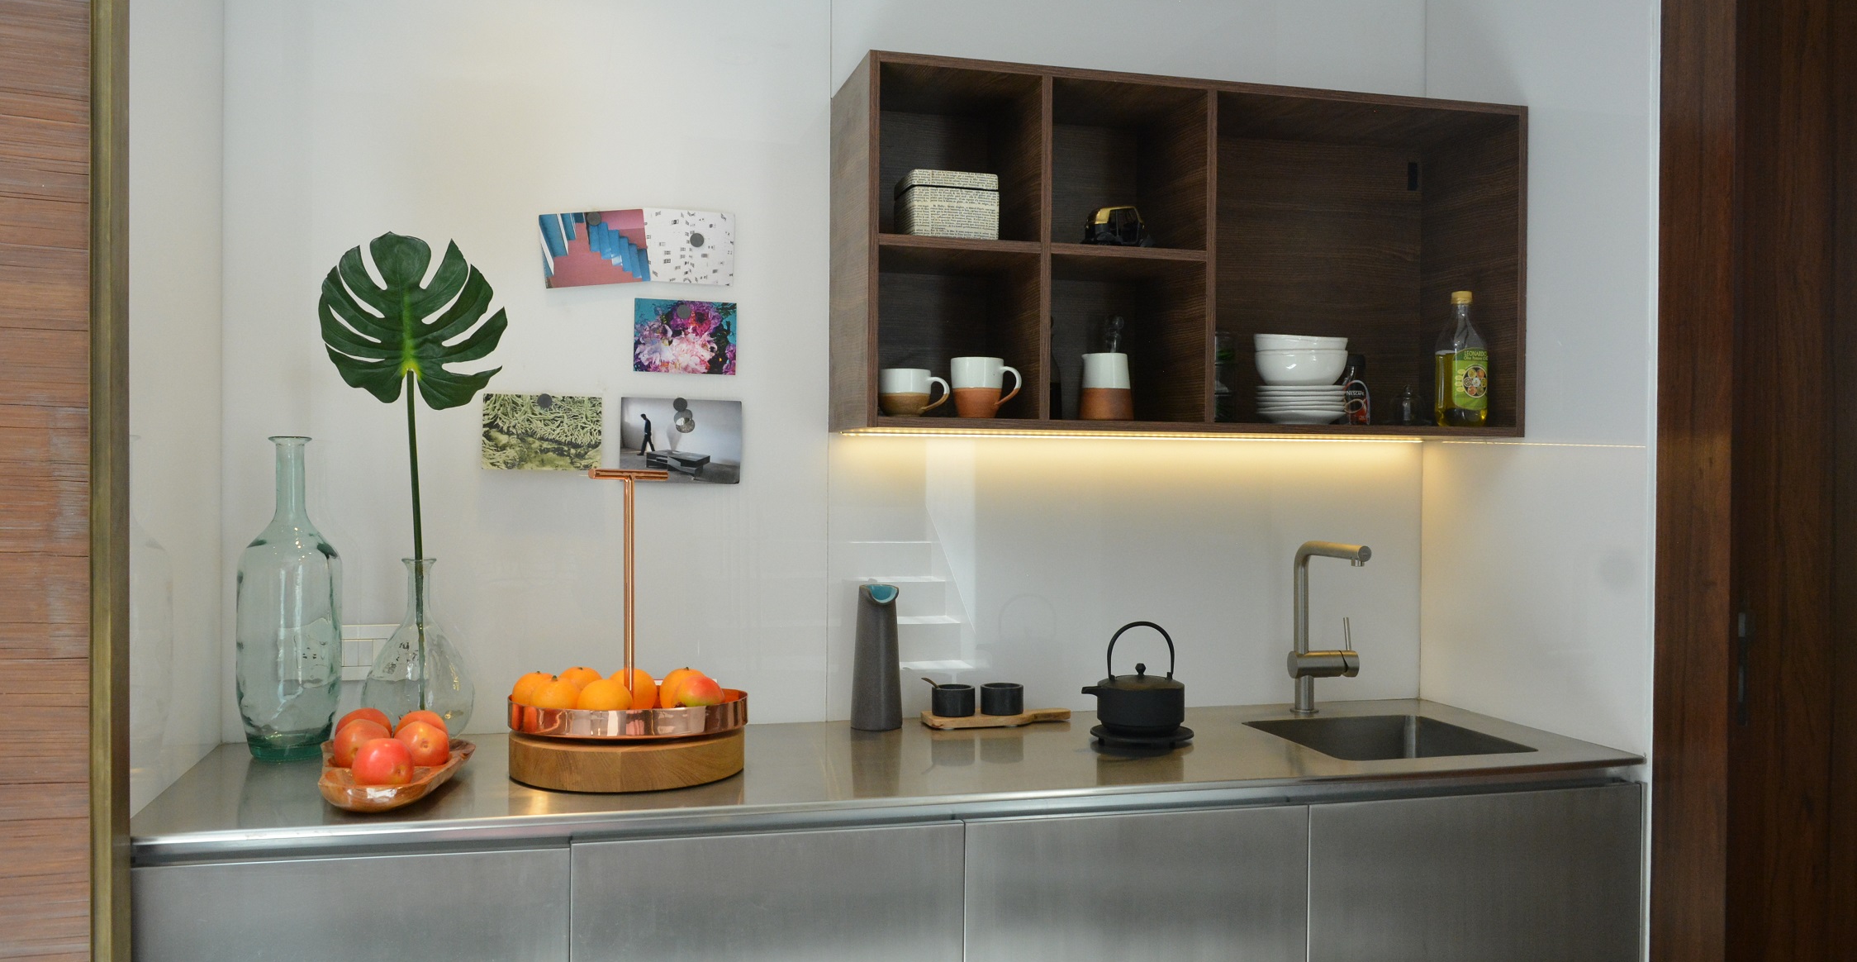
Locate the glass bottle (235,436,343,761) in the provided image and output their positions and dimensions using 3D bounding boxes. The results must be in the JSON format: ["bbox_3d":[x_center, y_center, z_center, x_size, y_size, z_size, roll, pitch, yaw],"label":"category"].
[{"bbox_3d":[-0.995,0.180,2.176,0.152,0.497,0.152,0,0,-15],"label":"glass bottle"}]

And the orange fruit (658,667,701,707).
[{"bbox_3d":[-0.374,0.323,2.122,0.074,0.072,0.074,0,0,-15],"label":"orange fruit"}]

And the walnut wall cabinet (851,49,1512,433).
[{"bbox_3d":[0.445,-0.377,2.499,1.196,0.590,0.340,0,0,-15],"label":"walnut wall cabinet"}]

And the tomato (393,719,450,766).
[{"bbox_3d":[-0.734,0.378,2.019,0.081,0.072,0.081,0,0,-15],"label":"tomato"}]

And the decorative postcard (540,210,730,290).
[{"bbox_3d":[-0.504,-0.401,2.421,0.333,0.142,0.012,0,0,-15],"label":"decorative postcard"}]

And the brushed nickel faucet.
[{"bbox_3d":[0.787,0.278,2.583,0.152,0.327,0.245,0,0,-15],"label":"brushed nickel faucet"}]

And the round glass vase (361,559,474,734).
[{"bbox_3d":[-0.816,0.276,2.230,0.172,0.309,0.172,0,0,-15],"label":"round glass vase"}]

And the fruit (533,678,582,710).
[{"bbox_3d":[-0.528,0.317,1.972,0.071,0.067,0.071,0,0,-15],"label":"fruit"}]

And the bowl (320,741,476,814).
[{"bbox_3d":[-0.758,0.408,1.969,0.220,0.047,0.335,0,0,-15],"label":"bowl"}]

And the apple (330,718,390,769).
[{"bbox_3d":[-0.800,0.374,1.969,0.082,0.075,0.082,0,0,-15],"label":"apple"}]

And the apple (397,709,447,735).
[{"bbox_3d":[-0.741,0.374,2.042,0.081,0.074,0.081,0,0,-15],"label":"apple"}]

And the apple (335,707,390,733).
[{"bbox_3d":[-0.848,0.377,2.090,0.081,0.070,0.079,0,0,-15],"label":"apple"}]

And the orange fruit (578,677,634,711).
[{"bbox_3d":[-0.457,0.320,1.976,0.077,0.073,0.077,0,0,-15],"label":"orange fruit"}]

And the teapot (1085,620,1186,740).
[{"bbox_3d":[0.346,0.331,2.374,0.182,0.181,0.147,0,0,-15],"label":"teapot"}]

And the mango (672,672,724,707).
[{"bbox_3d":[-0.336,0.321,2.039,0.077,0.070,0.080,0,0,-15],"label":"mango"}]

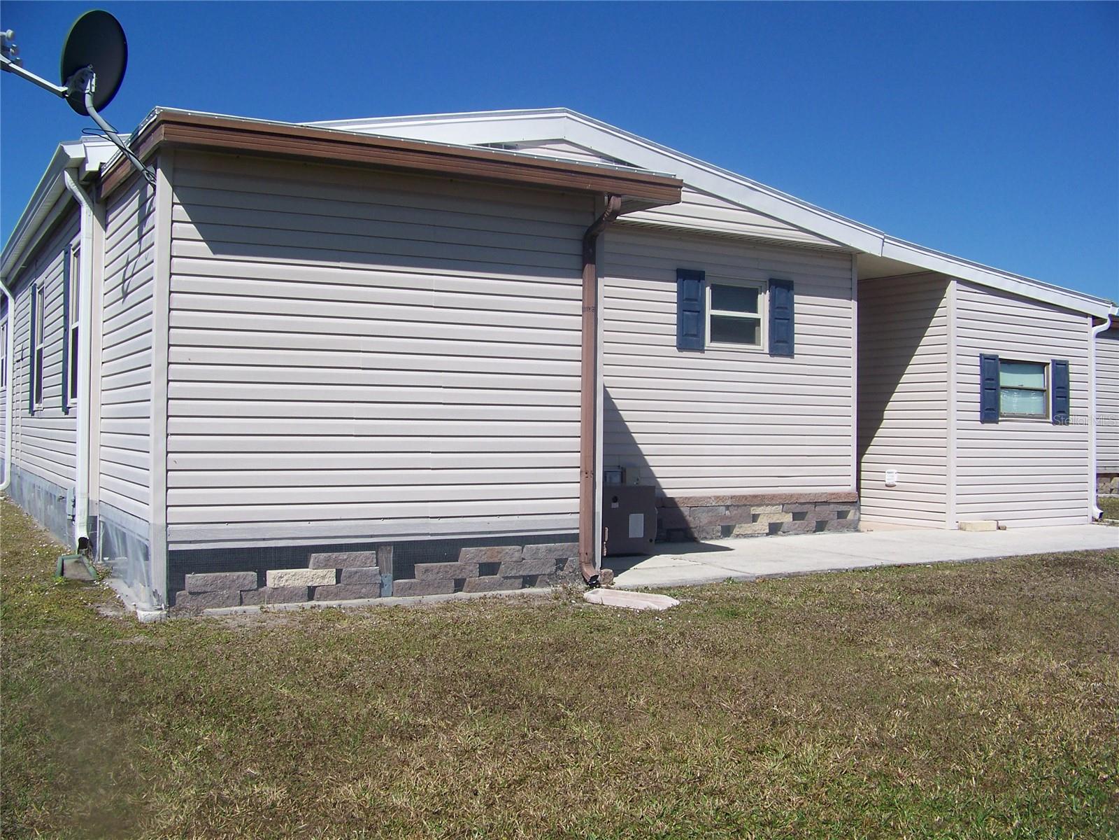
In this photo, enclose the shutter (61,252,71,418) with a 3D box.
[{"bbox_3d":[-4.445,-0.796,10.492,0.040,1.502,0.320,1,0,-29],"label":"shutter"}]

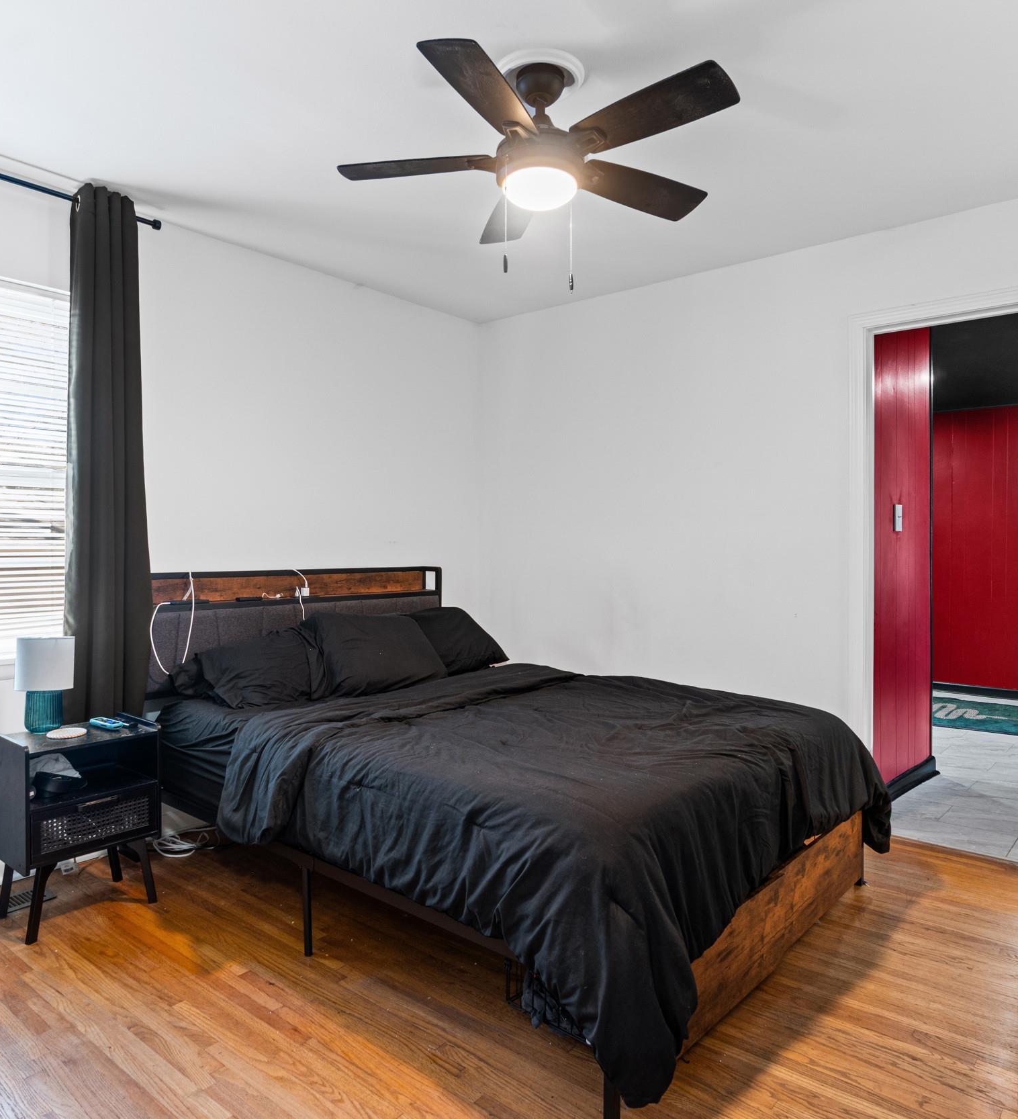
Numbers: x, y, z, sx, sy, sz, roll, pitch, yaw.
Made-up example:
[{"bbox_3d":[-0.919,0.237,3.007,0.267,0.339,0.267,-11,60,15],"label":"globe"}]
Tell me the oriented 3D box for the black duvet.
[{"bbox_3d":[0.166,0.759,2.498,1.620,0.530,1.680,1,1,40],"label":"black duvet"}]

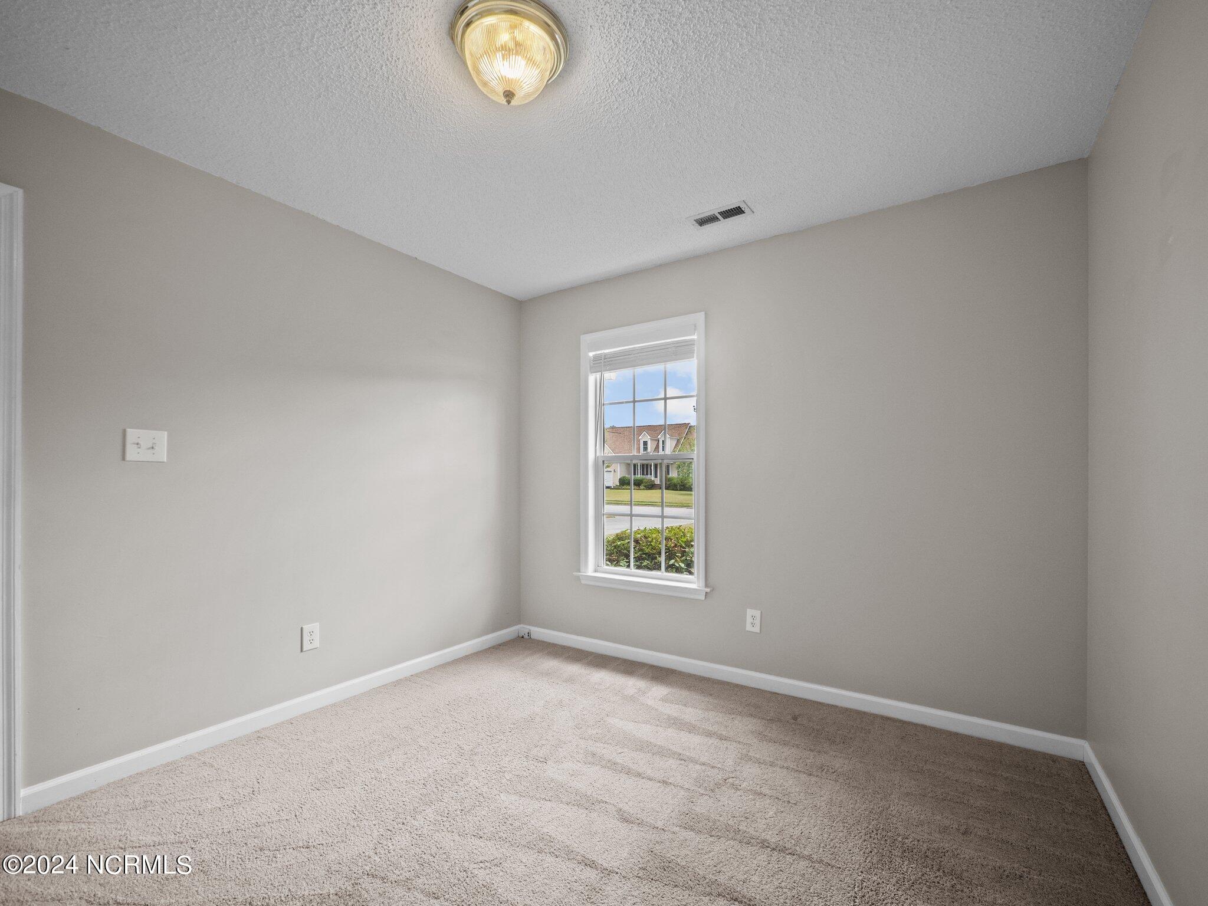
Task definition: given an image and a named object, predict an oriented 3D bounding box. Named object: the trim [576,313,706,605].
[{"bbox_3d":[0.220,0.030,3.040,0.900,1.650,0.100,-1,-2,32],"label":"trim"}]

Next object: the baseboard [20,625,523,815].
[{"bbox_3d":[-1.287,1.241,2.595,0.017,0.088,2.330,-2,-4,36],"label":"baseboard"}]

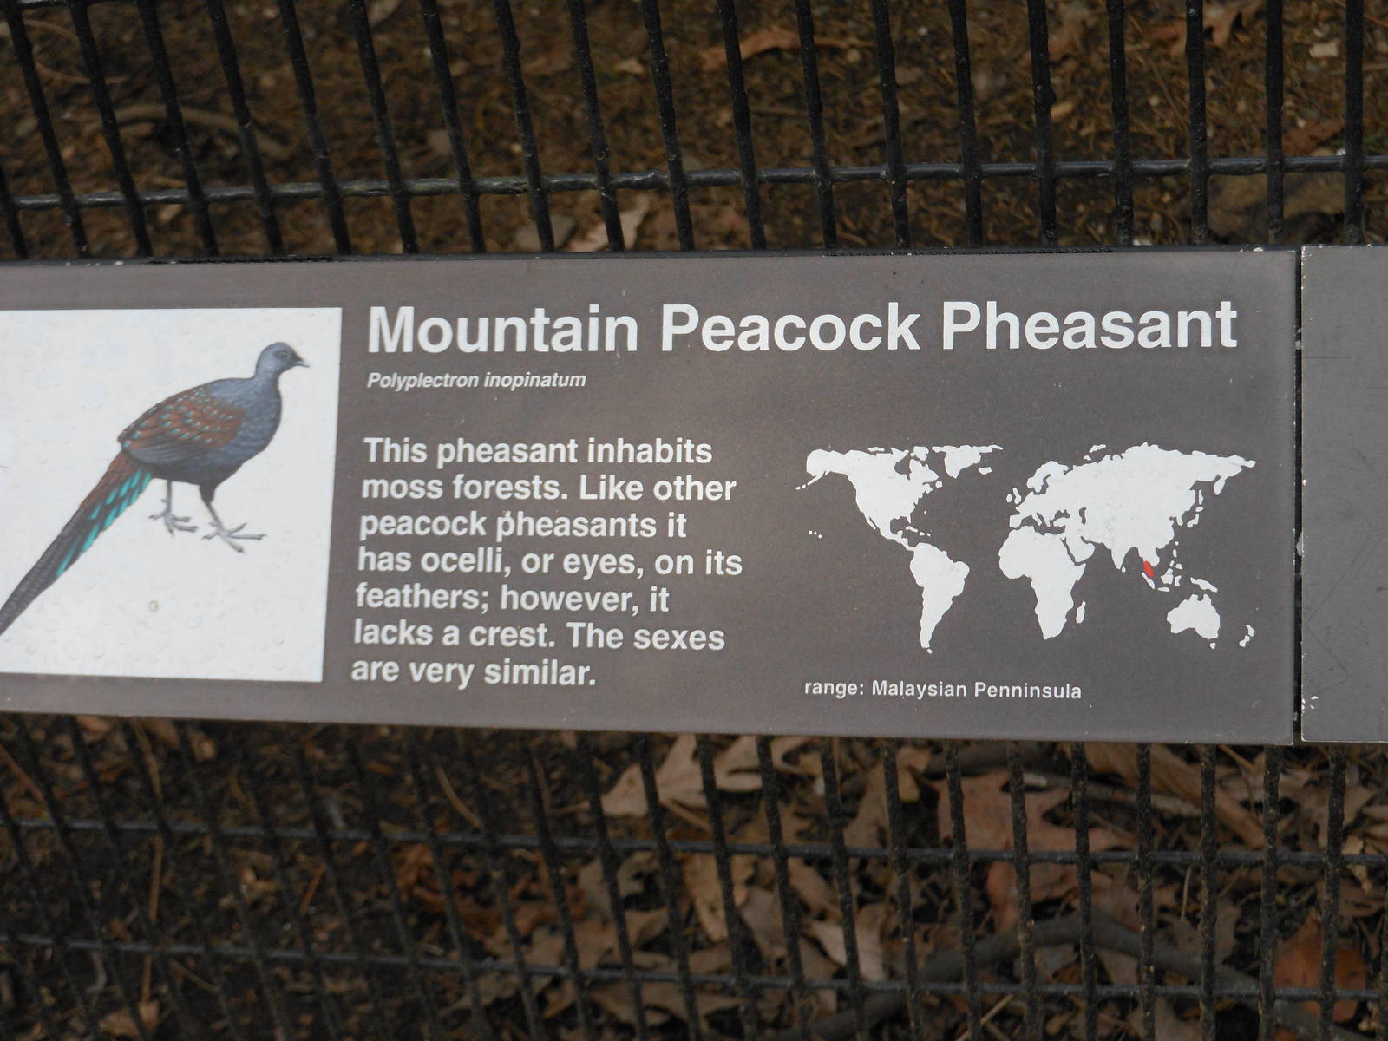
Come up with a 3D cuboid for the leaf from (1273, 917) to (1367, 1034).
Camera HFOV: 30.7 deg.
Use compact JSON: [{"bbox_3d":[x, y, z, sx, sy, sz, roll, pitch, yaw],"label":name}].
[{"bbox_3d":[0.382,0.275,1.526,0.058,0.020,0.068,25,48,37],"label":"leaf"}]

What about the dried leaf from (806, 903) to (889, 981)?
[{"bbox_3d":[0.100,0.268,1.591,0.051,0.025,0.053,-10,36,-1],"label":"dried leaf"}]

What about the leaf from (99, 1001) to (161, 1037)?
[{"bbox_3d":[-0.363,0.321,1.628,0.039,0.015,0.028,-2,37,10],"label":"leaf"}]

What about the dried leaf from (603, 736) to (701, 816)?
[{"bbox_3d":[-0.028,0.172,1.749,0.070,0.025,0.081,-6,36,5],"label":"dried leaf"}]

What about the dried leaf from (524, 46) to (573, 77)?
[{"bbox_3d":[-0.151,-0.485,2.667,0.064,0.015,0.043,-20,38,-14],"label":"dried leaf"}]

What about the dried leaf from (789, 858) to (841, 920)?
[{"bbox_3d":[0.077,0.239,1.639,0.025,0.020,0.058,-25,39,-21],"label":"dried leaf"}]

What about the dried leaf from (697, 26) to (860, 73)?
[{"bbox_3d":[0.085,-0.492,2.613,0.166,0.030,0.063,-8,36,2],"label":"dried leaf"}]

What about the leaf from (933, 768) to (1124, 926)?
[{"bbox_3d":[0.219,0.204,1.648,0.101,0.030,0.127,-19,37,-13],"label":"leaf"}]

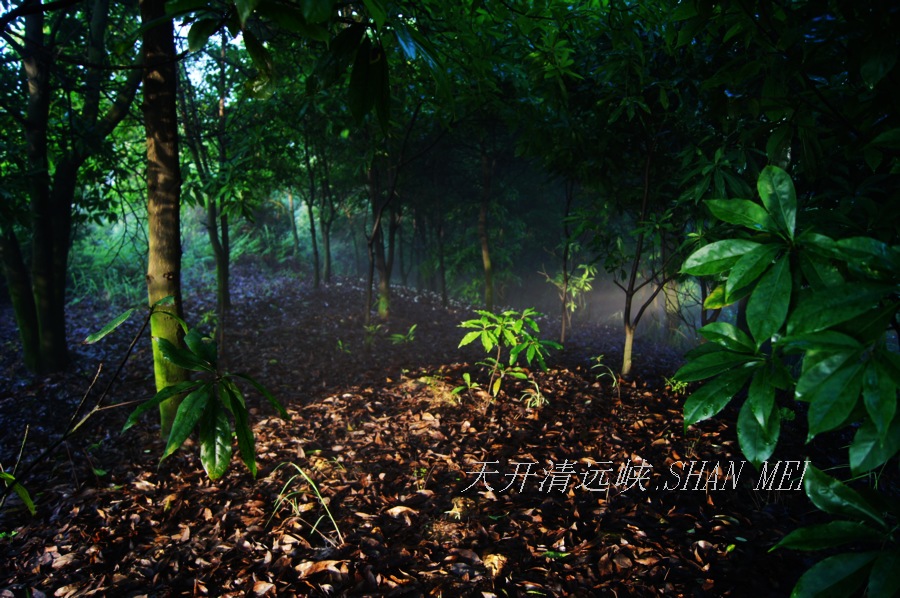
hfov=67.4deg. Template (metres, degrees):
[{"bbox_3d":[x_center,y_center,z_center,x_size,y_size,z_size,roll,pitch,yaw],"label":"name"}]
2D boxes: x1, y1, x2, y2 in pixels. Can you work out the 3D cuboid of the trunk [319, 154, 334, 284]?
[{"bbox_3d":[-2.473,-1.632,13.500,0.280,2.650,0.250,0,5,0],"label":"trunk"}]

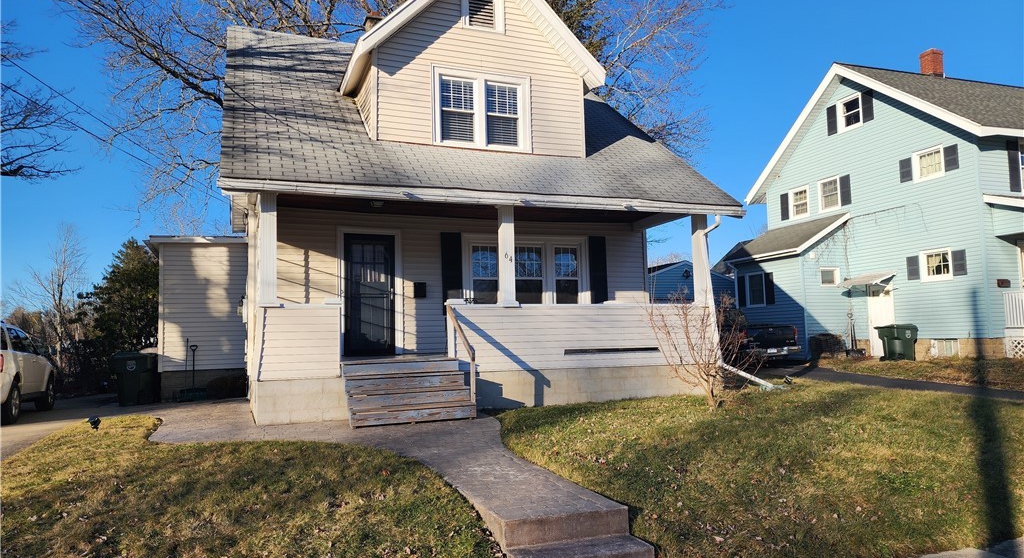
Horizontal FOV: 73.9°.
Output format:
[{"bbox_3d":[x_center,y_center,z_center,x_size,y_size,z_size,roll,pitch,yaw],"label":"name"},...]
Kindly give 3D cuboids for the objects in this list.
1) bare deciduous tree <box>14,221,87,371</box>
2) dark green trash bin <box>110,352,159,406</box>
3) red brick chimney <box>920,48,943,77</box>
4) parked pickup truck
[{"bbox_3d":[-22.383,0.994,33.000,3.800,7.300,3.800,-1,-5,0],"label":"bare deciduous tree"},{"bbox_3d":[-7.700,2.030,13.850,0.820,1.080,0.680,2,-6,-35],"label":"dark green trash bin"},{"bbox_3d":[13.611,-6.838,22.045,0.530,0.940,0.520,0,-5,-19],"label":"red brick chimney"},{"bbox_3d":[5.751,1.615,19.222,1.800,1.680,4.950,0,-5,-19],"label":"parked pickup truck"}]

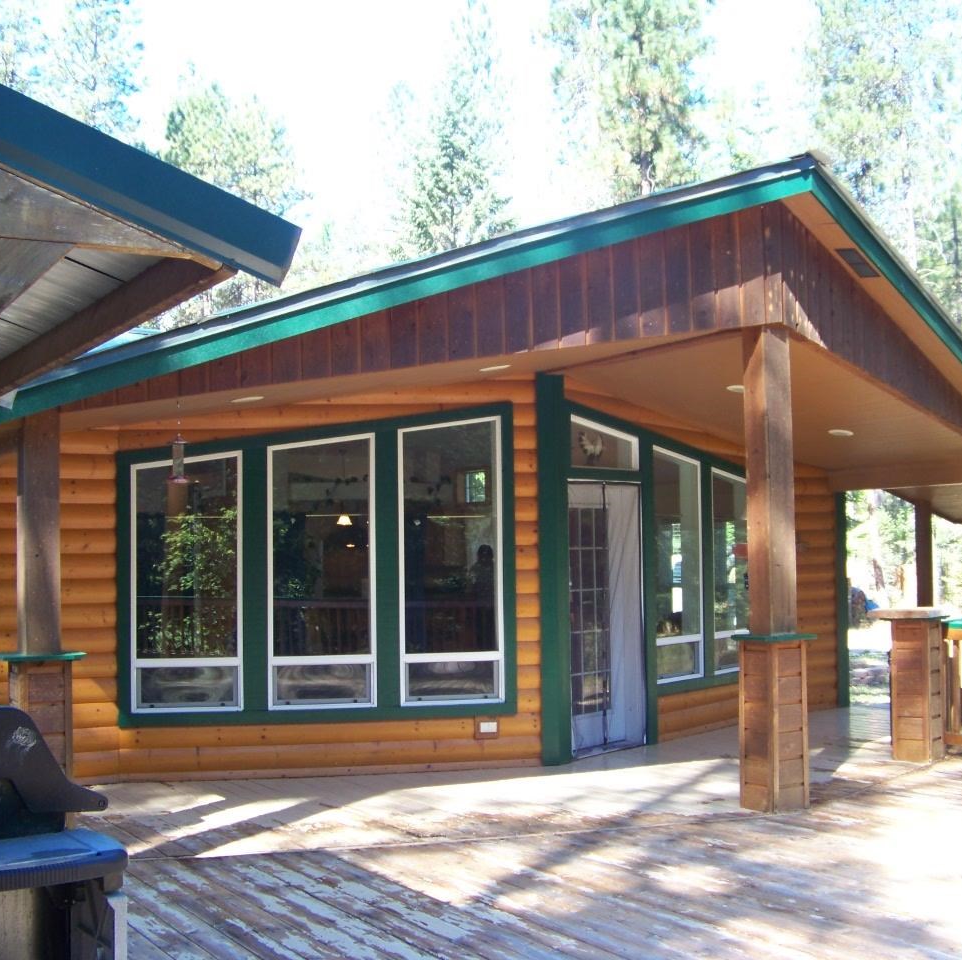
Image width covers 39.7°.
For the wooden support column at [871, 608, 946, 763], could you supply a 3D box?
[{"bbox_3d":[3.076,1.466,9.509,0.380,1.070,0.380,-3,-4,38],"label":"wooden support column"}]

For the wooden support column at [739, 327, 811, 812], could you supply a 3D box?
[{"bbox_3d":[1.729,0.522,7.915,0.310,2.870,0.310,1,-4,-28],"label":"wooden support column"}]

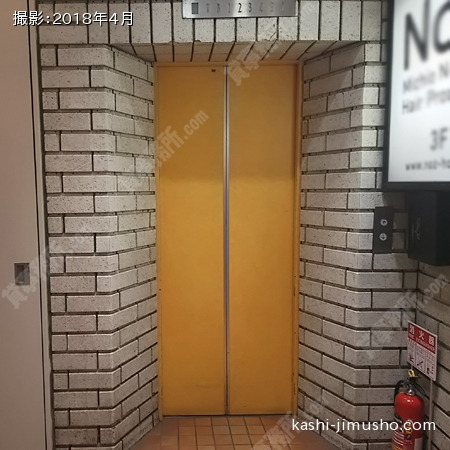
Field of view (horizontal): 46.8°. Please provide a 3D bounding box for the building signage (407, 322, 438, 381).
[{"bbox_3d":[0.931,0.591,2.460,0.010,0.209,0.246,-1,6,-10],"label":"building signage"}]

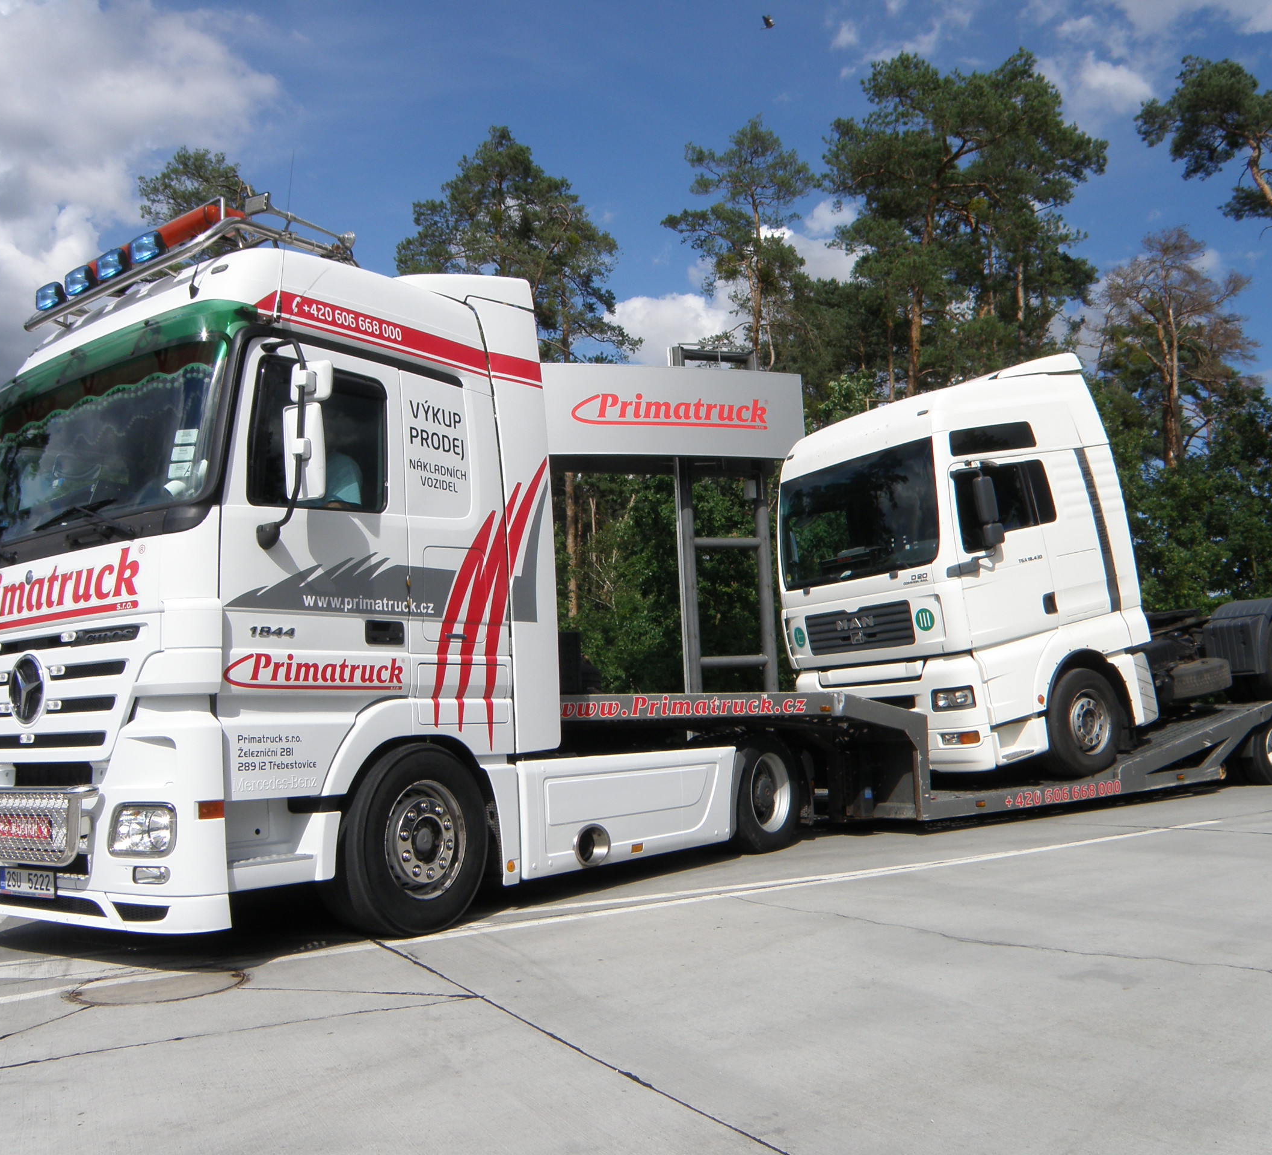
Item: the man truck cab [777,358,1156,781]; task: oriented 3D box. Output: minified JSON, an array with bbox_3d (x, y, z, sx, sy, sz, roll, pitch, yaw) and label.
[{"bbox_3d":[3.094,-0.019,11.555,2.620,3.780,2.480,-8,-3,-34],"label":"man truck cab"}]

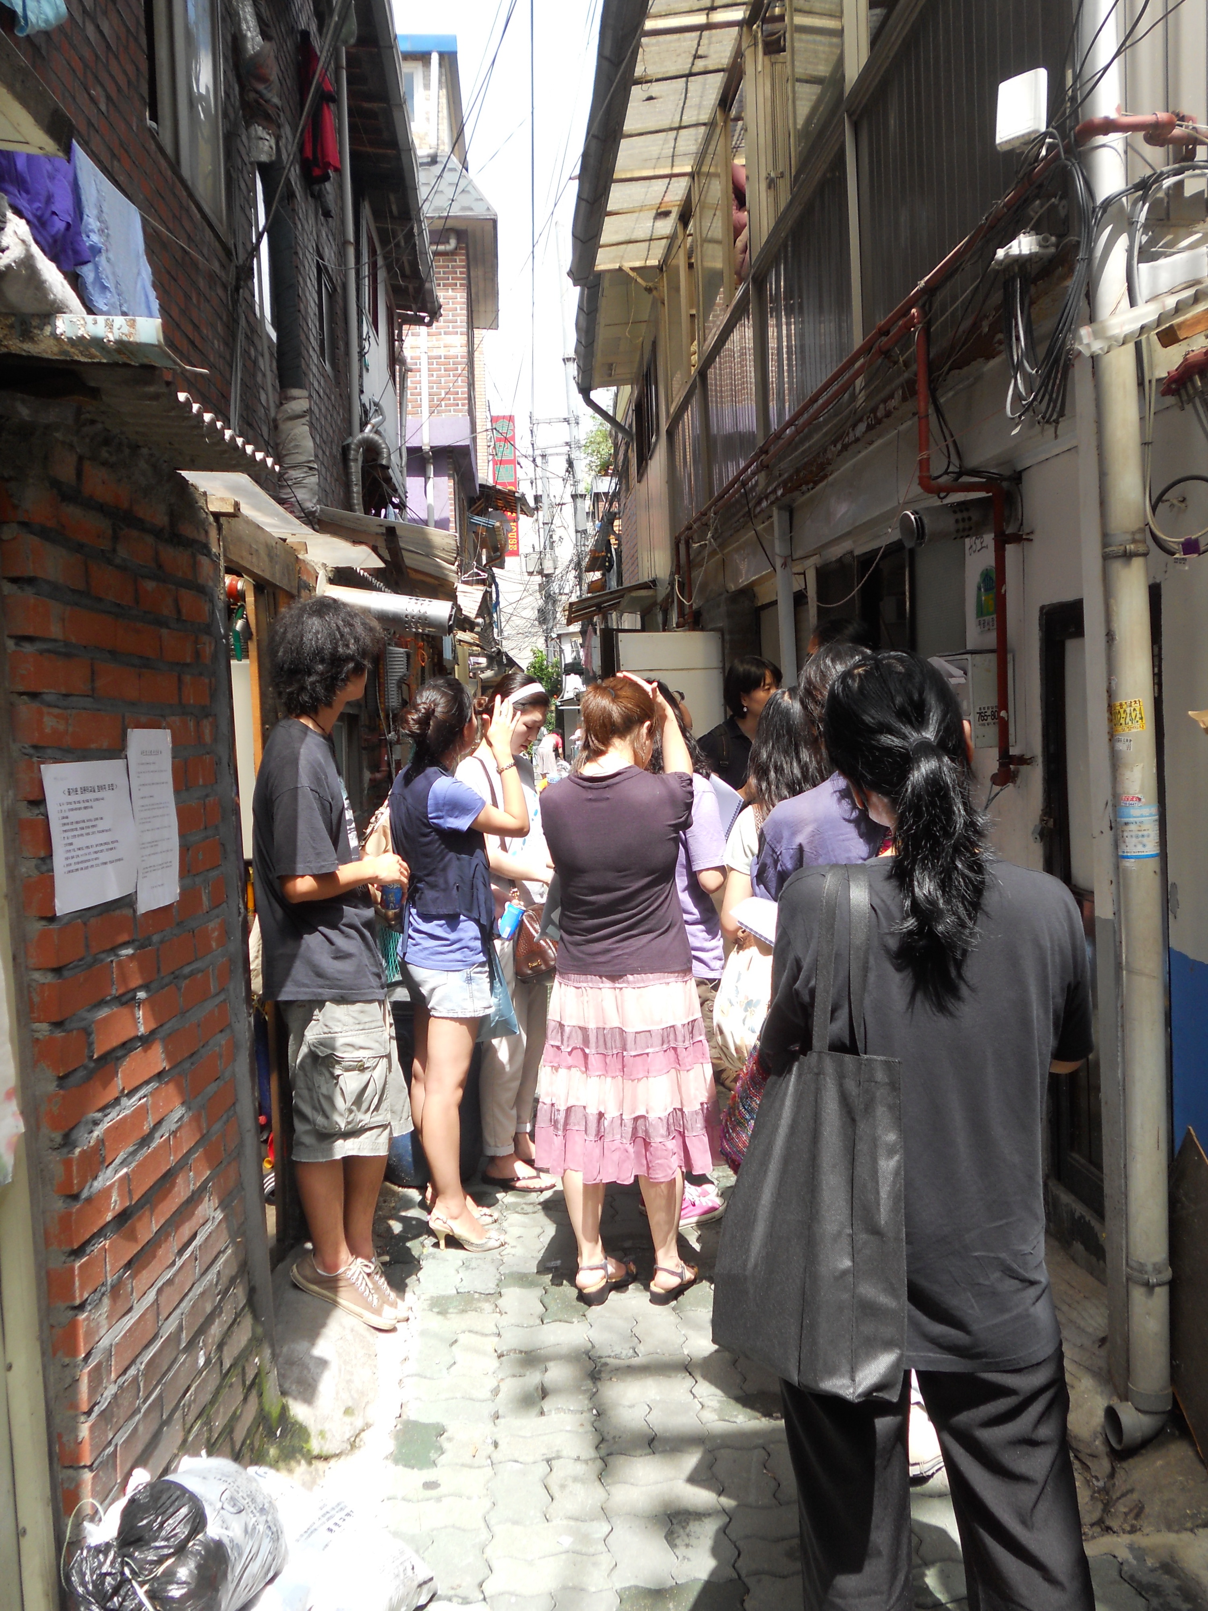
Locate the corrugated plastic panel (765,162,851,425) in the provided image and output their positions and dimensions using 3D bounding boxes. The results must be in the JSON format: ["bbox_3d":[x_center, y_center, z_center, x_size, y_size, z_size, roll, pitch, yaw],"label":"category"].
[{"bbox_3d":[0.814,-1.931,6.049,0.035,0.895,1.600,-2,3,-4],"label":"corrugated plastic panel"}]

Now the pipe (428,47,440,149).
[{"bbox_3d":[-1.986,-8.274,17.500,0.090,1.170,0.090,1,3,-4],"label":"pipe"}]

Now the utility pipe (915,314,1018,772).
[{"bbox_3d":[1.004,-0.707,4.143,0.249,1.313,0.070,-2,3,-4],"label":"utility pipe"}]

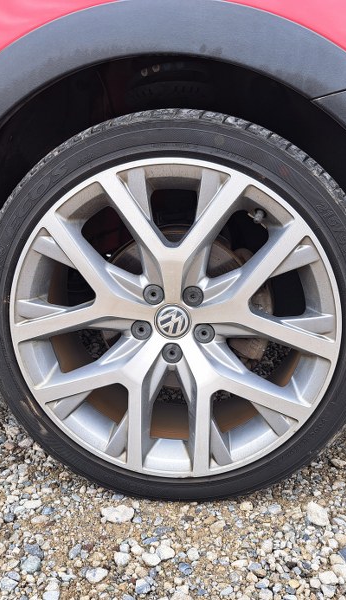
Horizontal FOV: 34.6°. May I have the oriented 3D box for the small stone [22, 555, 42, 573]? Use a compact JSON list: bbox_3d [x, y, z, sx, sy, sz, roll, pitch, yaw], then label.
[{"bbox_3d":[-0.186,0.349,0.732,0.027,0.017,0.024,-11,18,-37],"label":"small stone"}]

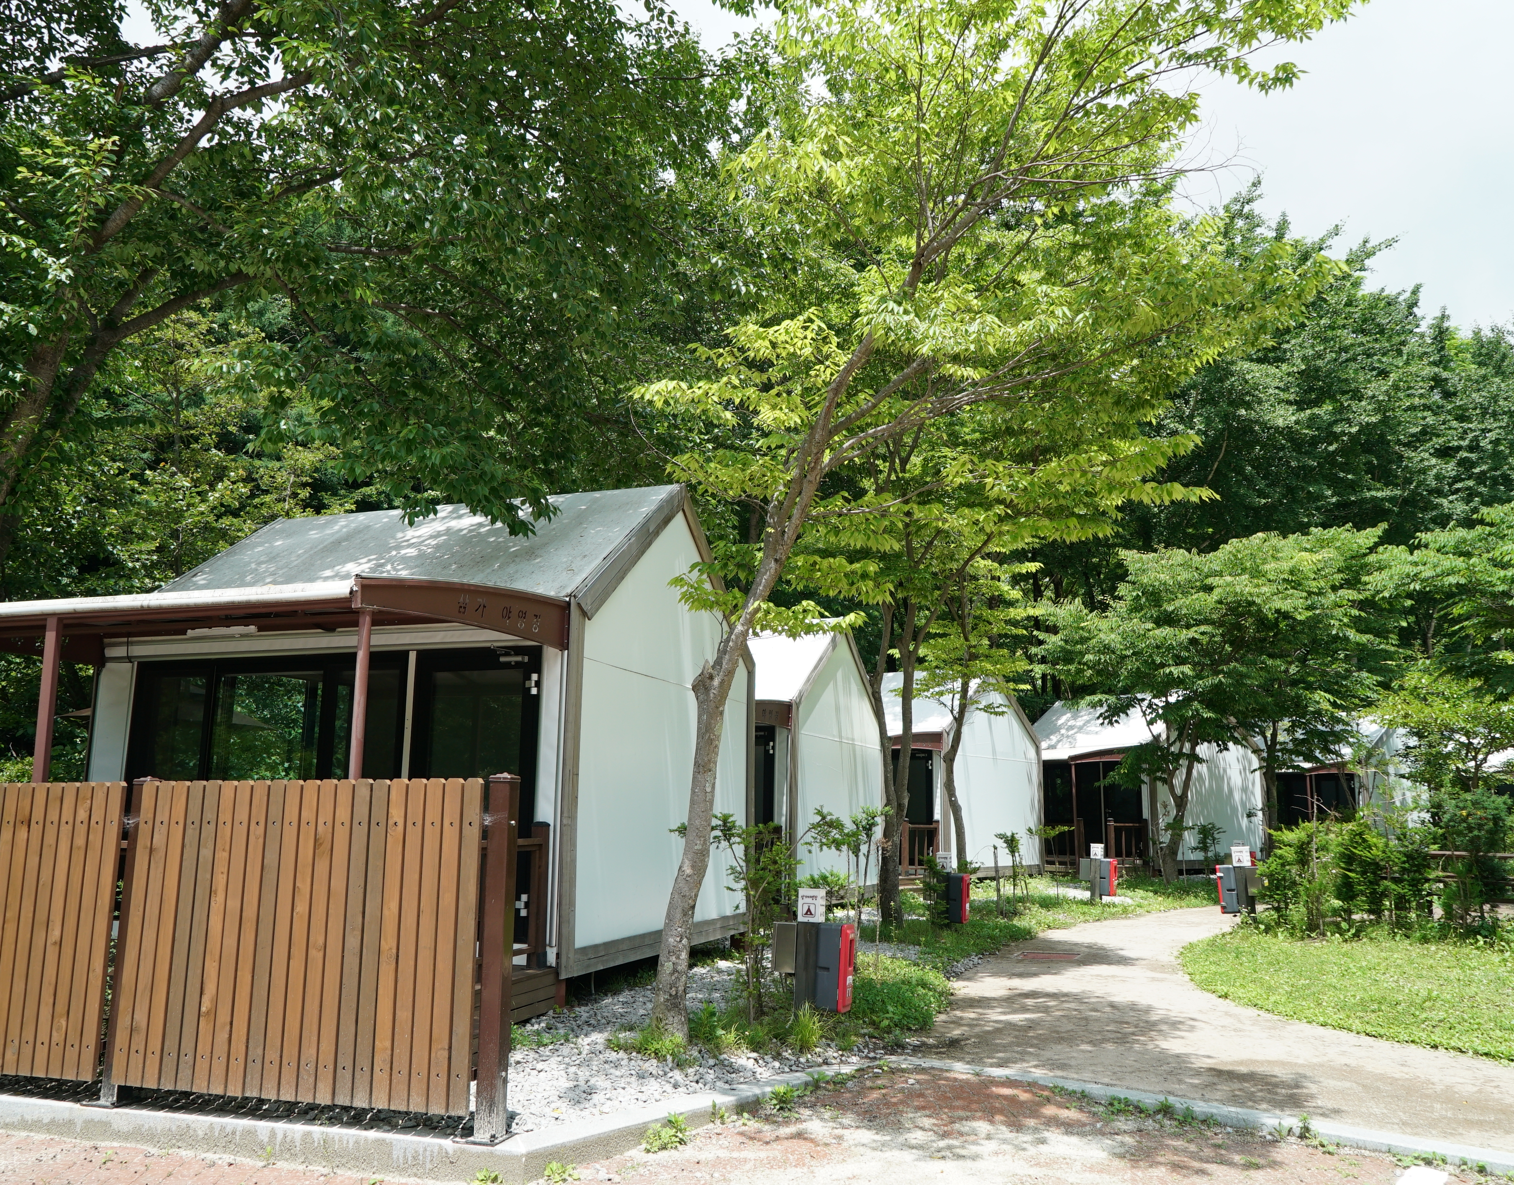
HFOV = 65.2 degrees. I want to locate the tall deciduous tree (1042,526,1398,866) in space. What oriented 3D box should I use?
[{"bbox_3d":[9.570,2.309,24.530,7.200,7.200,6.600,-4,-12,21],"label":"tall deciduous tree"}]

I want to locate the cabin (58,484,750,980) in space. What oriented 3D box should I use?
[{"bbox_3d":[-2.739,1.110,10.853,4.392,3.986,3.957,-3,-12,19],"label":"cabin"}]

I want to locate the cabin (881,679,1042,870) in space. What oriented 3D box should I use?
[{"bbox_3d":[2.864,3.622,23.973,4.392,3.986,3.957,-8,-14,39],"label":"cabin"}]

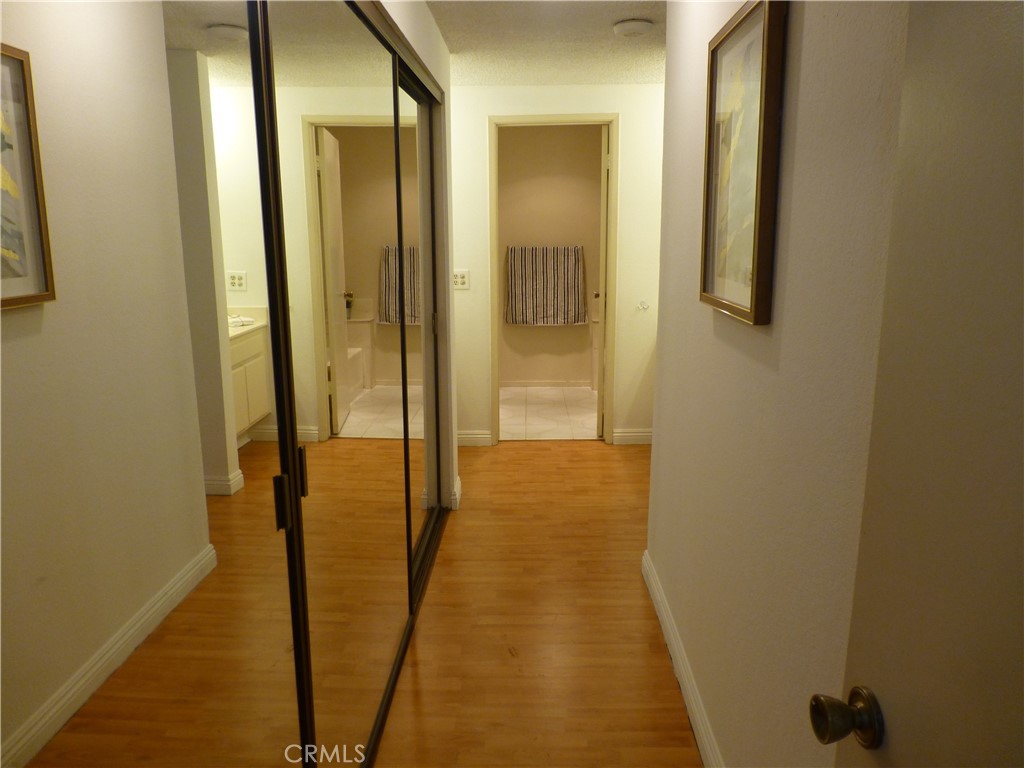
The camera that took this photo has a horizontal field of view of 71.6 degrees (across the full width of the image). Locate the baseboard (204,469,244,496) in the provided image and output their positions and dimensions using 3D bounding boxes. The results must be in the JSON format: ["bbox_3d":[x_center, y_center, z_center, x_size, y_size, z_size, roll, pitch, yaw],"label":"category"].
[{"bbox_3d":[-1.591,0.545,3.919,0.165,0.100,0.130,0,11,2],"label":"baseboard"}]

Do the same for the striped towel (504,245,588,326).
[{"bbox_3d":[0.320,-0.880,6.446,0.750,0.725,0.070,0,11,2],"label":"striped towel"}]

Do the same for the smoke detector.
[{"bbox_3d":[0.537,-1.563,3.135,0.172,0.042,0.172,0,11,2],"label":"smoke detector"}]

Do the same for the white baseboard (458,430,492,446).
[{"bbox_3d":[-0.262,0.362,4.794,0.245,0.103,0.016,0,11,2],"label":"white baseboard"}]

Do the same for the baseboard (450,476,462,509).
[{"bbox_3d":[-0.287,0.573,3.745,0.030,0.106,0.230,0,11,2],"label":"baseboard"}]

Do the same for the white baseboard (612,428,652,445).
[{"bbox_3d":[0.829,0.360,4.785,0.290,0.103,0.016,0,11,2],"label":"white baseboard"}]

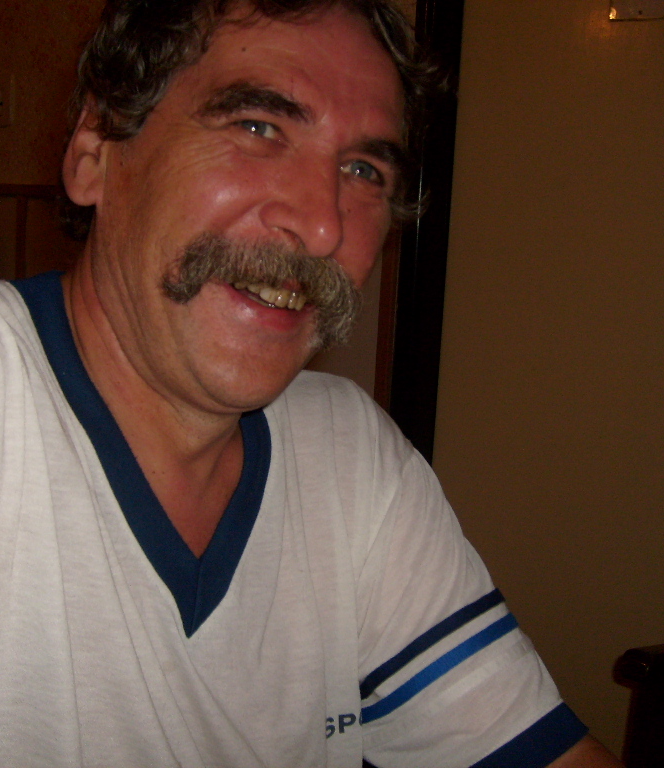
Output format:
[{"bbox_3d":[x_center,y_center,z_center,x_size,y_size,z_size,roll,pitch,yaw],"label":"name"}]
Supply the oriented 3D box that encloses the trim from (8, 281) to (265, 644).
[{"bbox_3d":[-0.108,0.022,0.613,0.185,0.190,0.160,6,15,-41],"label":"trim"}]

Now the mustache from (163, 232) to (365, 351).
[{"bbox_3d":[-0.026,-0.046,0.516,0.103,0.046,0.036,18,-1,-34],"label":"mustache"}]

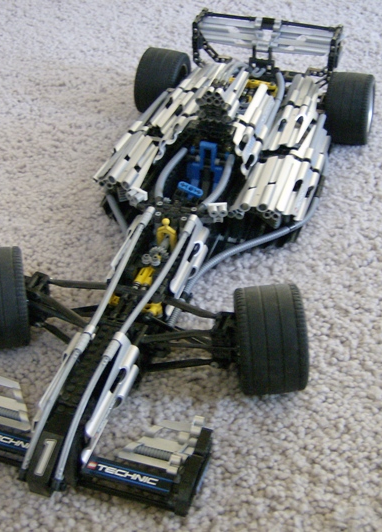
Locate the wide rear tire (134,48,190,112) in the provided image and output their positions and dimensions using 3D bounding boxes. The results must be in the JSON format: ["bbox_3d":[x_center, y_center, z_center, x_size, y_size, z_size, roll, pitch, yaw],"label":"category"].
[{"bbox_3d":[-0.033,-0.228,0.914,0.050,0.082,0.082,11,40,14],"label":"wide rear tire"}]

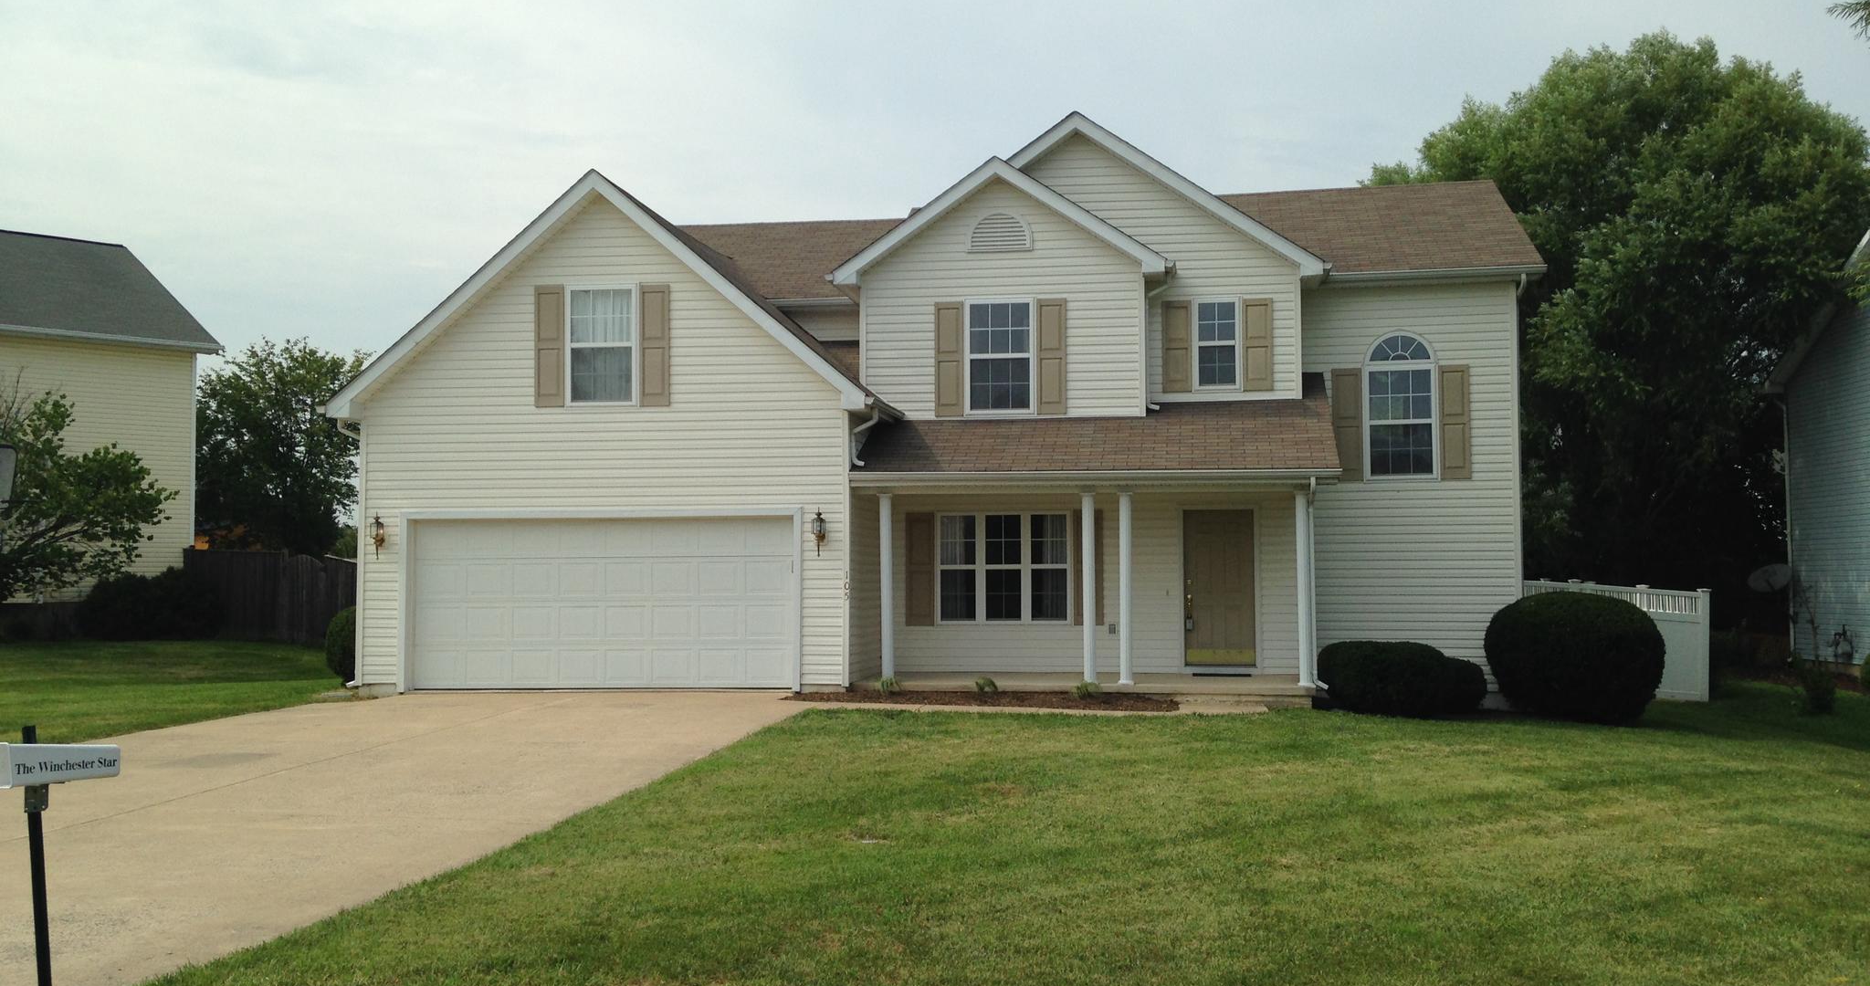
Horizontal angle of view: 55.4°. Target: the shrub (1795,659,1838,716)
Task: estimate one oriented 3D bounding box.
[{"bbox_3d":[11.870,2.606,24.000,0.570,0.750,0.570,-1,-4,8],"label":"shrub"}]

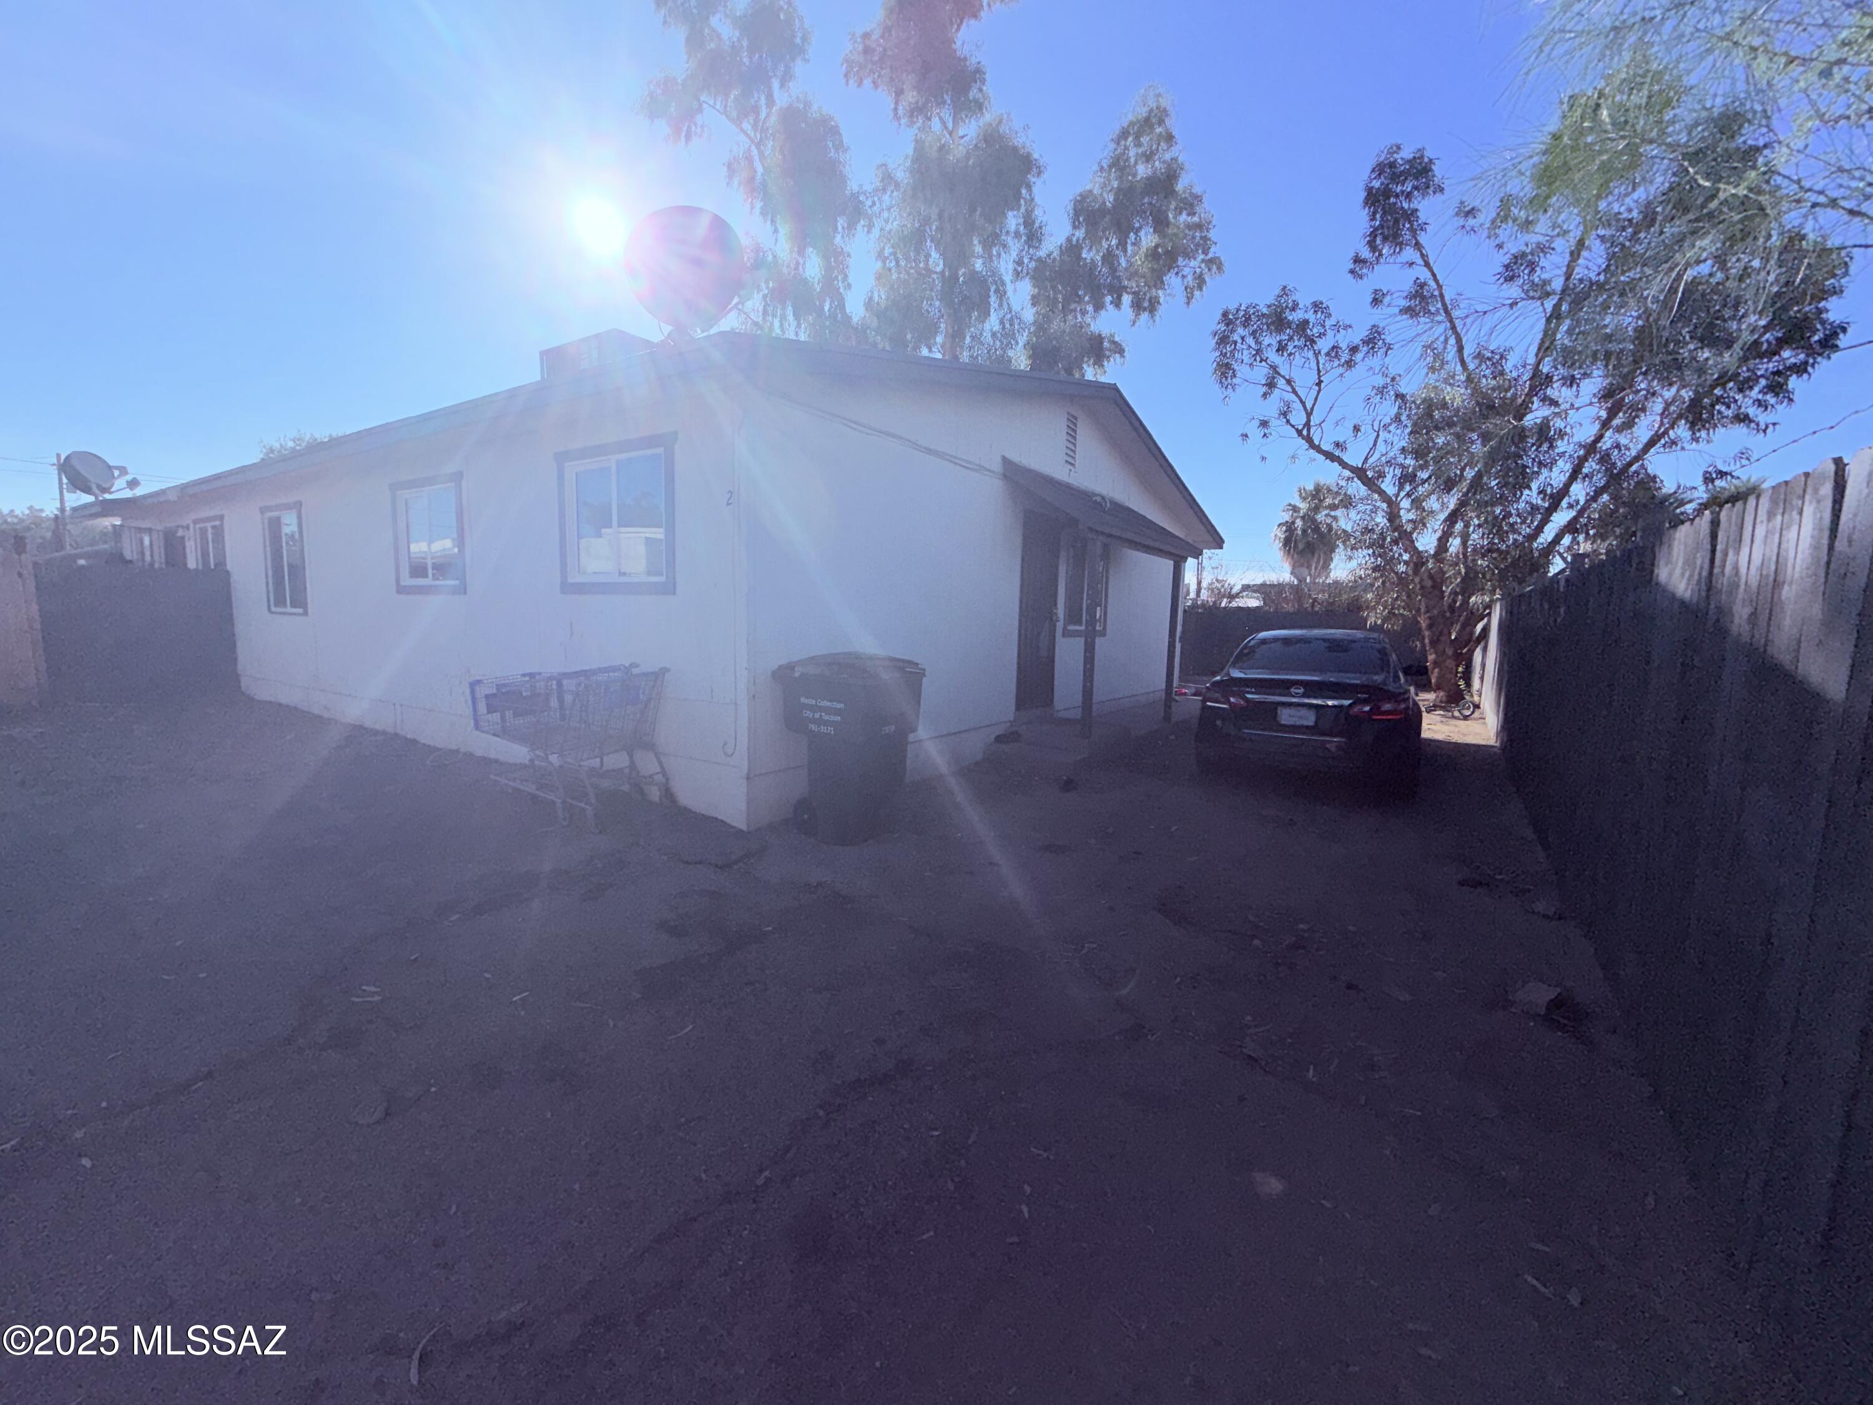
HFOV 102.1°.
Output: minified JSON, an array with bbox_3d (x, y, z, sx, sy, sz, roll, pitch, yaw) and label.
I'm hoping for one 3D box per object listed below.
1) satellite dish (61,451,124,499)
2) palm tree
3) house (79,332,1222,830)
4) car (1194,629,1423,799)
[{"bbox_3d":[-11.448,-3.091,10.322,0.700,0.640,0.420,1,6,1],"label":"satellite dish"},{"bbox_3d":[15.831,-5.464,32.409,3.000,7.600,3.000,5,7,33],"label":"palm tree"},{"bbox_3d":[-3.895,-2.018,12.222,14.120,4.100,11.070,5,7,33],"label":"house"},{"bbox_3d":[4.442,-0.068,8.578,1.840,1.470,4.860,5,7,33],"label":"car"}]

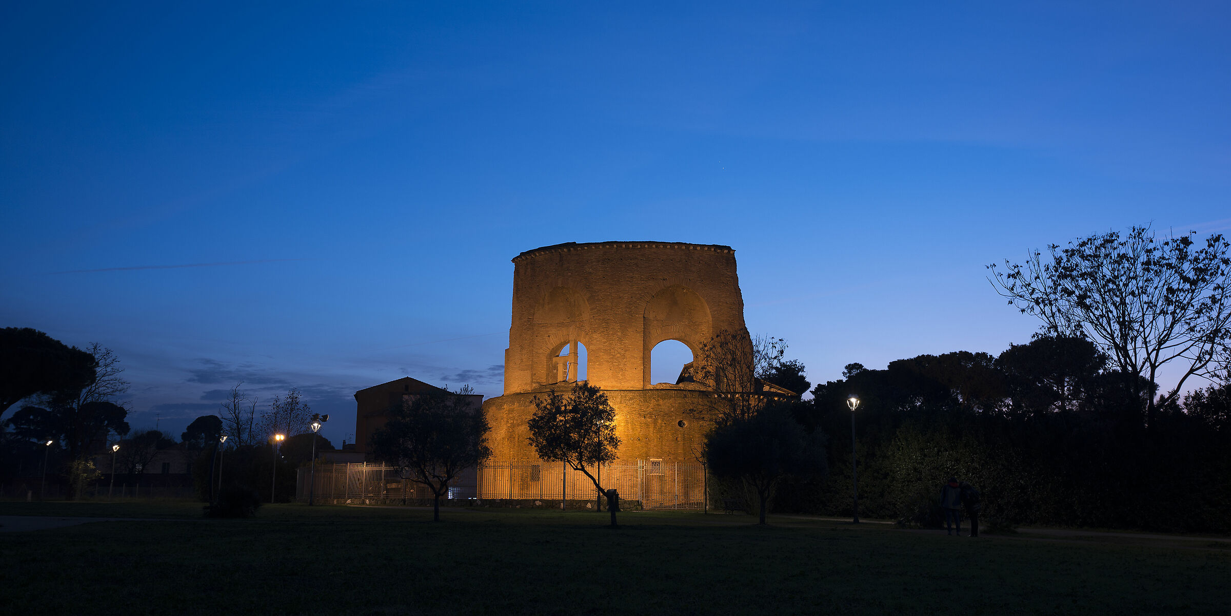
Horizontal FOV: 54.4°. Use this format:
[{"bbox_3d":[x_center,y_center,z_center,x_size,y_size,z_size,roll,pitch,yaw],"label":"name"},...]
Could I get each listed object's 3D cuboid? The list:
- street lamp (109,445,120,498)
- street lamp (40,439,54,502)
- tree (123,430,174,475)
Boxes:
[{"bbox_3d":[-44.379,14.440,106.024,0.520,4.896,0.520,0,-8,0],"label":"street lamp"},{"bbox_3d":[-44.670,12.756,94.000,0.650,4.716,0.650,0,-9,0],"label":"street lamp"},{"bbox_3d":[-46.026,15.275,118.000,4.900,6.537,4.700,0,-9,0],"label":"tree"}]

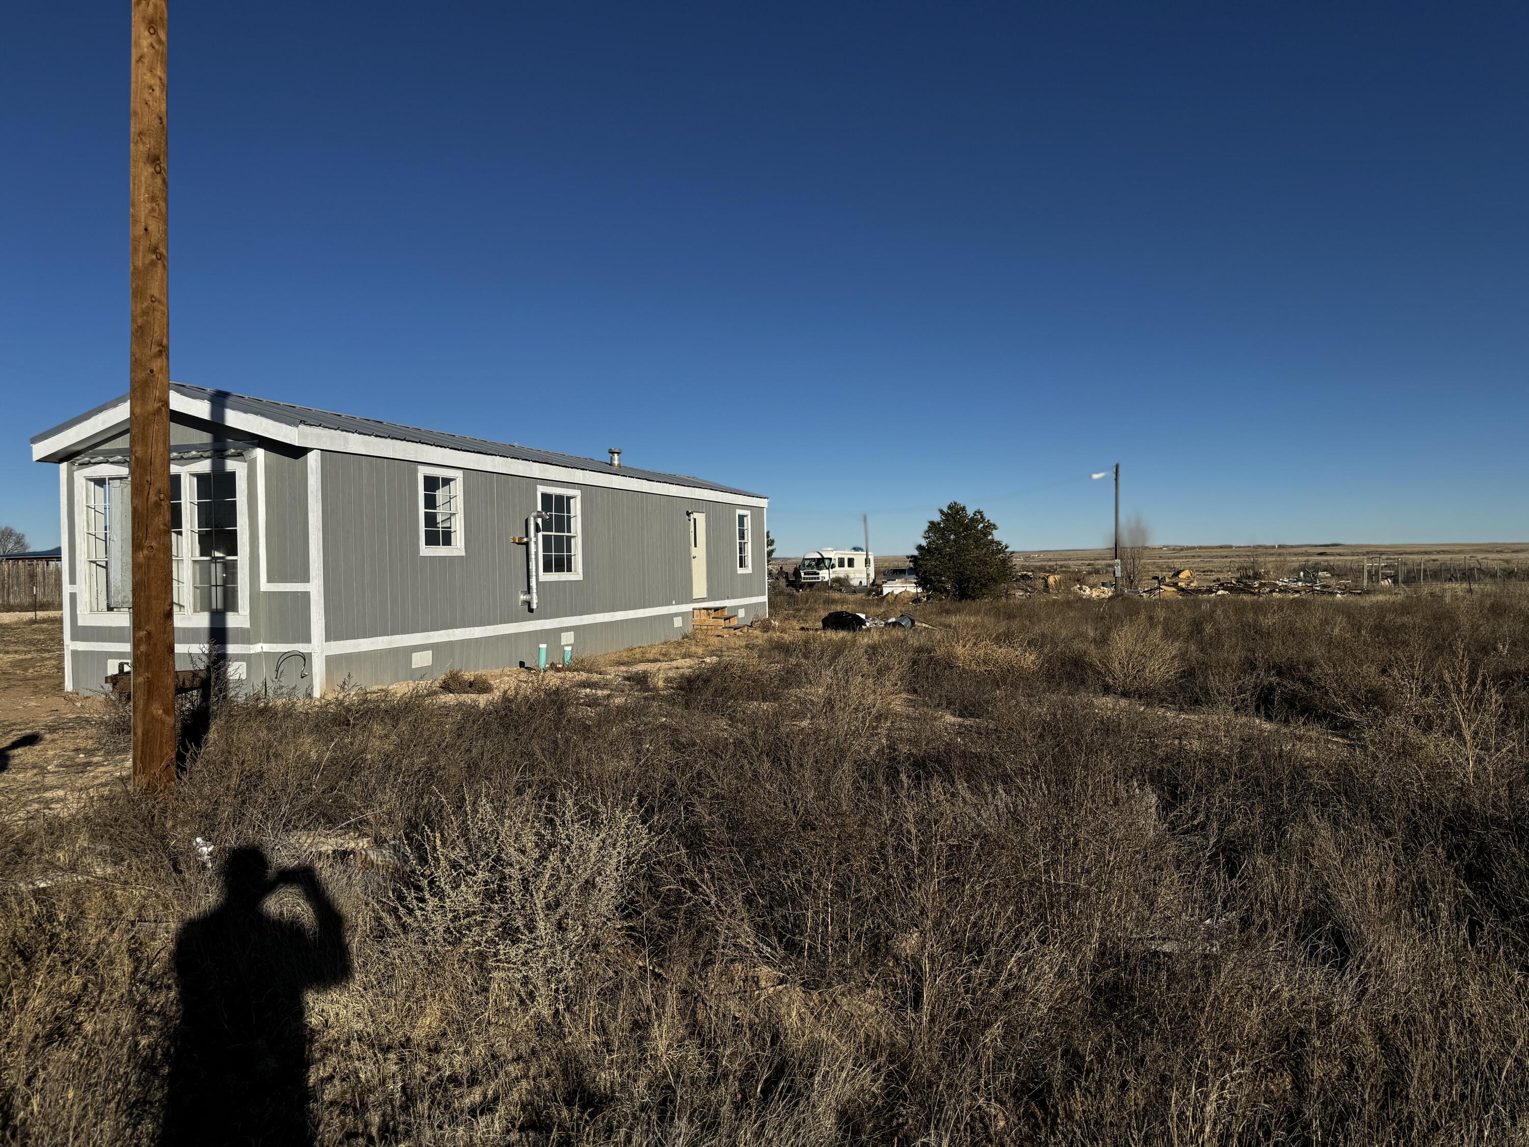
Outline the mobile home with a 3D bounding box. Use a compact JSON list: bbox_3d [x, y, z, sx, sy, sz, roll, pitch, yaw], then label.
[{"bbox_3d":[-4.503,-0.545,20.291,4.161,3.792,16.295,-1,1,19],"label":"mobile home"}]

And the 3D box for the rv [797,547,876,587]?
[{"bbox_3d":[5.634,-0.466,79.500,2.400,3.080,7.600,-1,1,29],"label":"rv"}]

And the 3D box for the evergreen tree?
[{"bbox_3d":[7.715,-0.832,41.500,3.975,3.905,3.975,-1,1,11],"label":"evergreen tree"}]

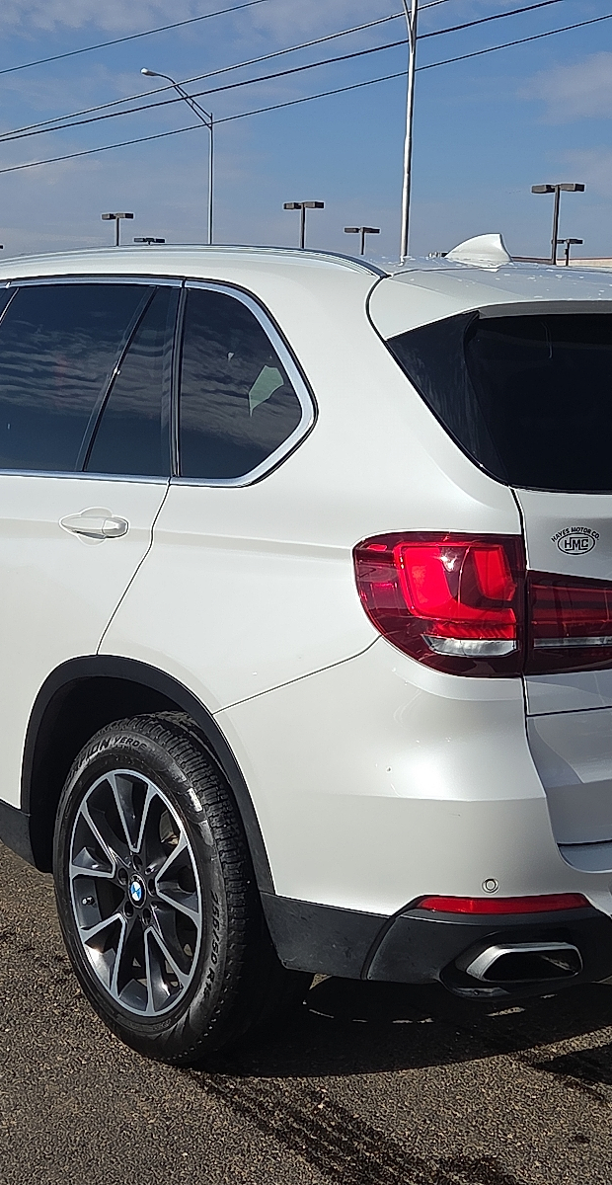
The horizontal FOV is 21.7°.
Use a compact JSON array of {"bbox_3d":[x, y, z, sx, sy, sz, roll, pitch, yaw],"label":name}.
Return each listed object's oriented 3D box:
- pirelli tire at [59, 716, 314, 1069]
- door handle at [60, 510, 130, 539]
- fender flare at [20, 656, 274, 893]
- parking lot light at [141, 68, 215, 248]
[{"bbox_3d":[-0.269,0.611,3.413,0.265,0.735,0.738,-5,11,-39],"label":"pirelli tire"},{"bbox_3d":[-0.449,-0.143,3.357,0.060,0.055,0.262,-5,11,-39],"label":"door handle"},{"bbox_3d":[-0.324,0.344,3.301,0.090,0.430,0.950,-5,11,-39],"label":"fender flare"},{"bbox_3d":[-4.374,-11.989,53.755,2.970,10.405,0.360,-5,11,-39],"label":"parking lot light"}]

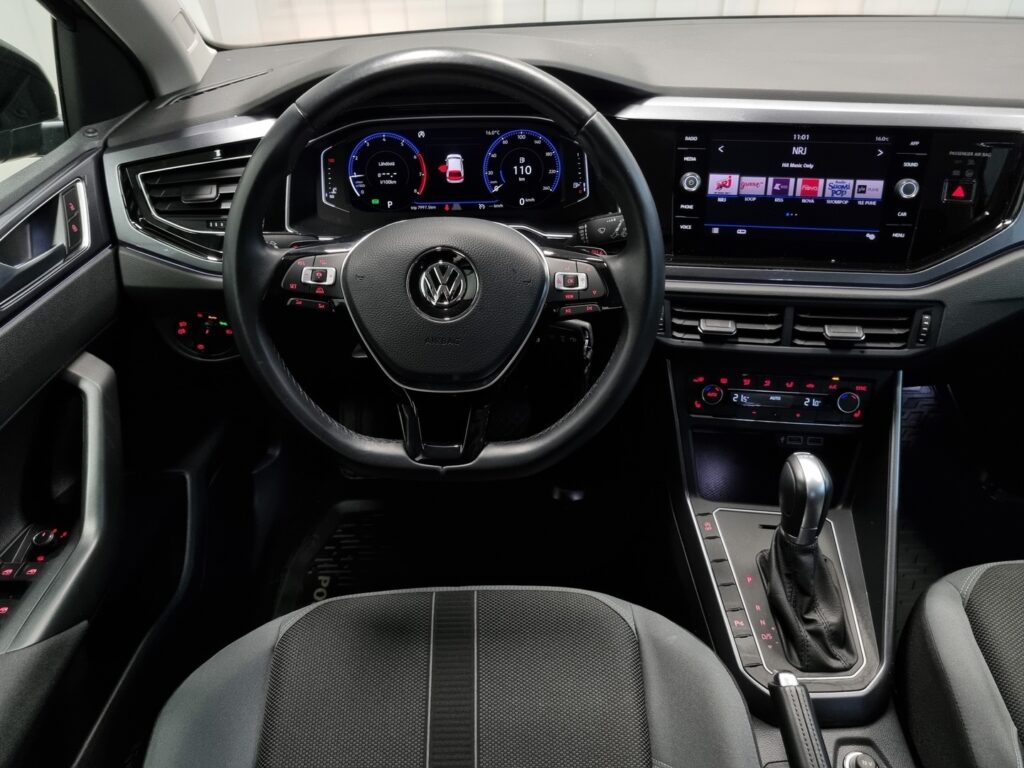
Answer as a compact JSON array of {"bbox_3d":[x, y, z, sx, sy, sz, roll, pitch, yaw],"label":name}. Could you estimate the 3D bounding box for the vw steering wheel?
[{"bbox_3d":[-0.056,-0.092,0.656,0.370,0.355,0.100,1,15,-2],"label":"vw steering wheel"}]

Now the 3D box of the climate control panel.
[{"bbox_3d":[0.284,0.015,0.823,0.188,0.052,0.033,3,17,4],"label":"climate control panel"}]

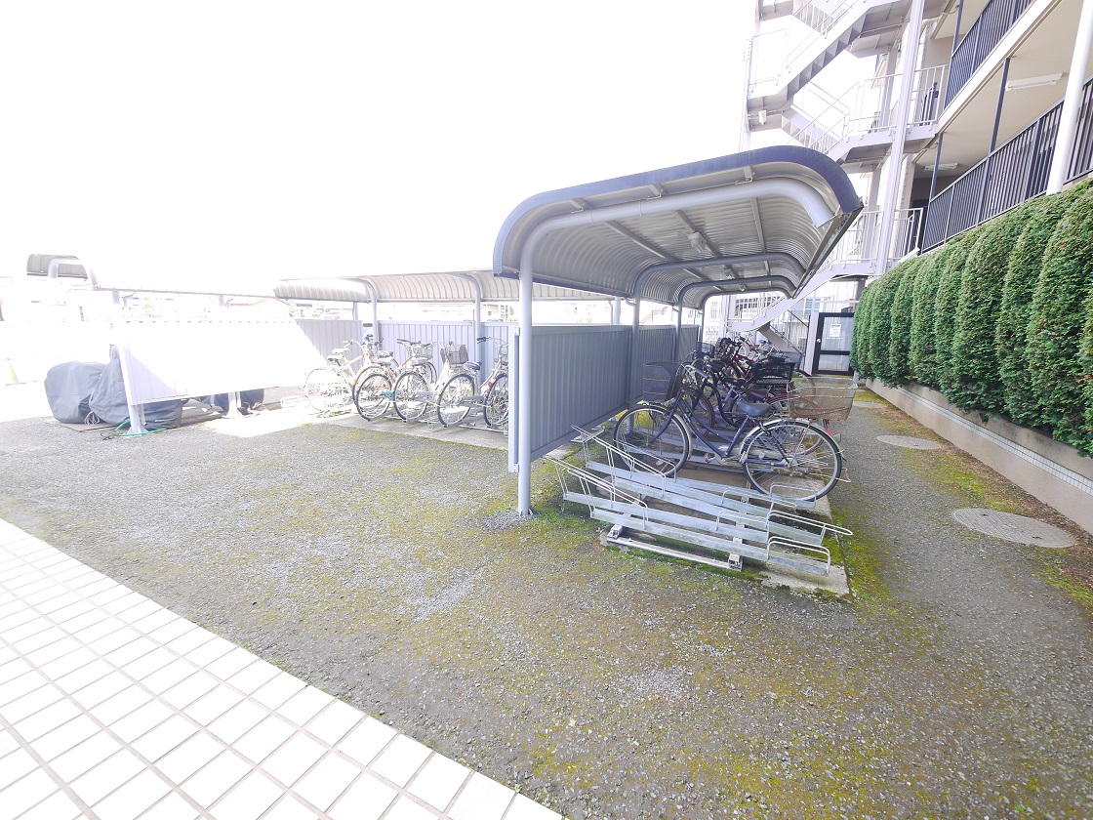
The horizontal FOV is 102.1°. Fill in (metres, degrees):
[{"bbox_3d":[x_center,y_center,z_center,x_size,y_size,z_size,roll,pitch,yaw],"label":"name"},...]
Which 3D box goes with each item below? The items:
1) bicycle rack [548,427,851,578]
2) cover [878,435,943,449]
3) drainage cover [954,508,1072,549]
[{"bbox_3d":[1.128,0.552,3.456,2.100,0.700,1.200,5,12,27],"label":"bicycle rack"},{"bbox_3d":[4.752,0.432,5.796,0.660,0.030,0.660,5,12,27],"label":"cover"},{"bbox_3d":[3.554,0.902,3.390,0.660,0.030,0.660,-1,11,0],"label":"drainage cover"}]

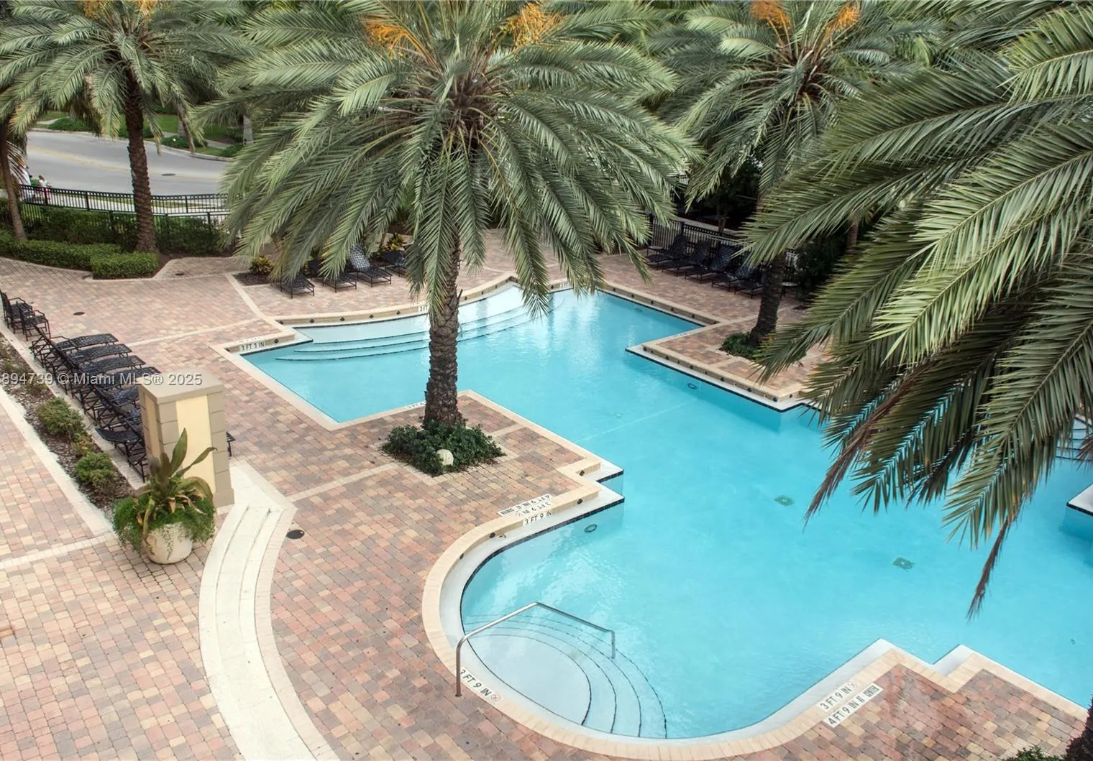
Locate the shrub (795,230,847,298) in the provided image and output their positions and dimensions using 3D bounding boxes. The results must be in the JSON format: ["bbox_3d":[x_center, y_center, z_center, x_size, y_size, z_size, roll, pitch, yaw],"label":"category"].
[{"bbox_3d":[8.537,-3.669,26.929,1.650,2.150,1.650,-16,28,-39],"label":"shrub"}]

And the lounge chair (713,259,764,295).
[{"bbox_3d":[6.286,-3.579,28.412,1.760,0.980,0.700,-15,28,-39],"label":"lounge chair"}]

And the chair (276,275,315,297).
[{"bbox_3d":[-7.358,-2.985,24.803,0.700,0.800,1.780,-14,27,-36],"label":"chair"}]

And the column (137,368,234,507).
[{"bbox_3d":[-5.476,0.951,13.139,0.940,1.984,0.890,-15,28,-39],"label":"column"}]

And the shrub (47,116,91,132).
[{"bbox_3d":[-35.520,-19.096,63.927,2.900,0.840,2.500,-8,24,-27],"label":"shrub"}]

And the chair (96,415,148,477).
[{"bbox_3d":[-6.345,0.991,14.826,1.700,0.920,0.680,-16,28,-39],"label":"chair"}]

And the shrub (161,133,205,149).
[{"bbox_3d":[-24.502,-16.215,57.960,2.700,0.840,2.200,-6,23,-21],"label":"shrub"}]

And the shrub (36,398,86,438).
[{"bbox_3d":[-8.545,0.684,15.164,0.780,0.610,0.850,-16,28,-39],"label":"shrub"}]

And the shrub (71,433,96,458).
[{"bbox_3d":[-7.831,1.097,14.579,0.400,0.410,0.420,-16,28,-39],"label":"shrub"}]

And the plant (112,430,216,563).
[{"bbox_3d":[-5.209,1.553,11.659,1.270,1.680,1.270,-16,28,-39],"label":"plant"}]

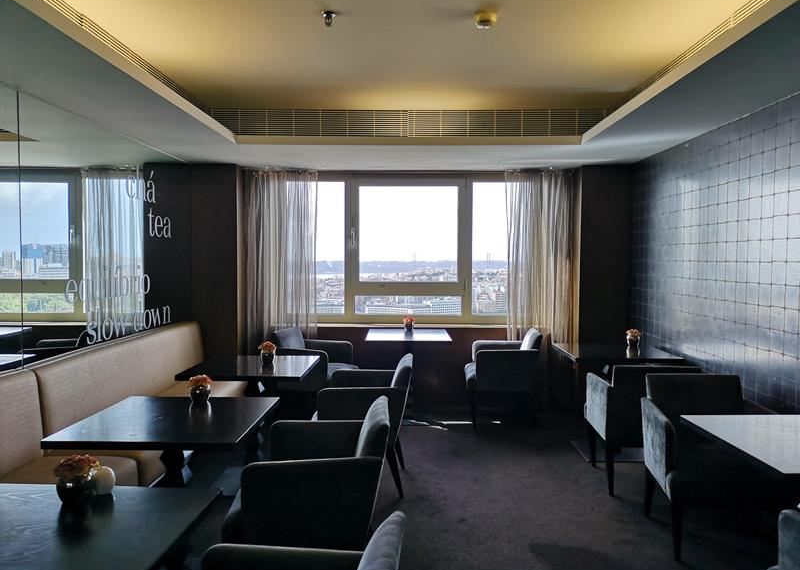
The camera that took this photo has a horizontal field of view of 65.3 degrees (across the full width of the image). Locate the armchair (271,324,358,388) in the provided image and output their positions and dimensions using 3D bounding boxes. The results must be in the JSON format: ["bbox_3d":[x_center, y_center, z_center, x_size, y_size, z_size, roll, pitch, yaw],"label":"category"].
[{"bbox_3d":[-0.718,0.788,5.291,0.624,0.797,0.564,1,3,19],"label":"armchair"}]

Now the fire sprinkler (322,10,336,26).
[{"bbox_3d":[-0.332,-1.265,2.964,0.060,0.070,0.060,0,3,1],"label":"fire sprinkler"}]

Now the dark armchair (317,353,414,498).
[{"bbox_3d":[-0.243,0.867,3.960,0.635,0.785,0.590,0,3,1],"label":"dark armchair"}]

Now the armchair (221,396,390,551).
[{"bbox_3d":[-0.362,0.910,2.654,0.643,0.797,0.564,0,3,-2],"label":"armchair"}]

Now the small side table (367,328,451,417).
[{"bbox_3d":[0.075,0.816,5.583,0.735,0.740,0.760,0,3,1],"label":"small side table"}]

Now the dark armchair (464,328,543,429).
[{"bbox_3d":[0.853,0.795,5.364,0.624,0.797,0.564,0,3,1],"label":"dark armchair"}]

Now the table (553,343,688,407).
[{"bbox_3d":[1.572,0.858,4.606,0.738,0.748,0.747,0,3,1],"label":"table"}]

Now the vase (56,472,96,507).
[{"bbox_3d":[-0.919,0.569,1.775,0.112,0.094,0.112,0,3,1],"label":"vase"}]

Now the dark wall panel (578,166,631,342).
[{"bbox_3d":[1.846,0.057,5.687,0.460,2.260,0.100,0,3,1],"label":"dark wall panel"}]

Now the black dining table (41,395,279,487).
[{"bbox_3d":[-0.974,0.943,2.729,0.740,0.740,0.765,0,3,1],"label":"black dining table"}]

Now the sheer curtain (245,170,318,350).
[{"bbox_3d":[-1.114,0.026,5.905,0.710,2.200,0.130,0,3,1],"label":"sheer curtain"}]

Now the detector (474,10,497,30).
[{"bbox_3d":[0.388,-1.203,2.828,0.101,0.054,0.101,0,3,1],"label":"detector"}]

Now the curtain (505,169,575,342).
[{"bbox_3d":[1.250,0.079,5.572,0.643,2.213,0.129,0,3,1],"label":"curtain"}]

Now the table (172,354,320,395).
[{"bbox_3d":[-0.915,0.874,3.936,0.713,0.748,0.747,0,3,1],"label":"table"}]

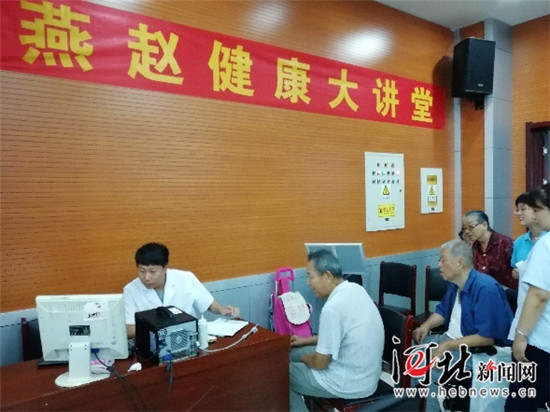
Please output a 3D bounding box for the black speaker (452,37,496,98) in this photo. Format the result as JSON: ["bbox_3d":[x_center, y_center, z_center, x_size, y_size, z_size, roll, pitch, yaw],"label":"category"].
[{"bbox_3d":[2.290,-1.602,5.027,0.380,0.580,0.320,-2,7,-22],"label":"black speaker"}]

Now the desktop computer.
[{"bbox_3d":[-0.581,0.671,2.271,0.205,0.185,0.355,-2,2,-35],"label":"desktop computer"}]

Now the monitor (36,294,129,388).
[{"bbox_3d":[-0.868,0.587,1.934,0.390,0.385,0.210,-1,1,-1],"label":"monitor"}]

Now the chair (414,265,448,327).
[{"bbox_3d":[1.423,1.010,3.765,0.500,0.890,0.420,-3,2,-45],"label":"chair"}]

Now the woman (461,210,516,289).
[{"bbox_3d":[1.540,0.760,3.080,0.500,1.440,0.470,-2,2,-38],"label":"woman"}]

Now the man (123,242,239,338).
[{"bbox_3d":[-0.580,0.870,2.620,0.660,1.300,0.700,-1,2,-9],"label":"man"}]

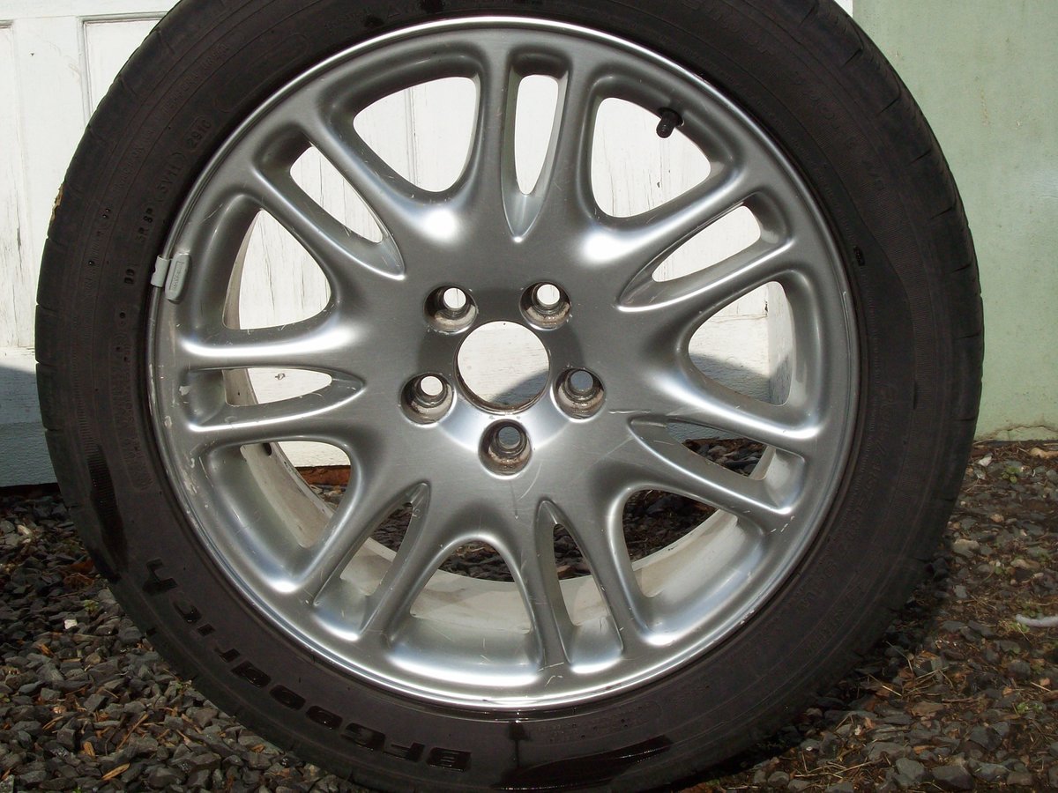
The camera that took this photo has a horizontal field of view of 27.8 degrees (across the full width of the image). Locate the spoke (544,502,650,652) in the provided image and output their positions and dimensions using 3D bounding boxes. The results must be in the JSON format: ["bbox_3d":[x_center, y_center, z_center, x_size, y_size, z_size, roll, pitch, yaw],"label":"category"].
[{"bbox_3d":[0.055,0.117,1.457,0.038,0.115,0.037,-16,13,8],"label":"spoke"}]

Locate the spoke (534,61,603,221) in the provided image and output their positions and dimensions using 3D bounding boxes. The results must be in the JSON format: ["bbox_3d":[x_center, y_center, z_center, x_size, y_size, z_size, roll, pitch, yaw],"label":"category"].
[{"bbox_3d":[0.030,-0.160,1.387,0.038,0.115,0.037,9,15,1],"label":"spoke"}]

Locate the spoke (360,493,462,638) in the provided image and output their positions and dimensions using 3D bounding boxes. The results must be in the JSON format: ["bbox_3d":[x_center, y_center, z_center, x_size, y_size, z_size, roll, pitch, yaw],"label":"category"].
[{"bbox_3d":[-0.080,0.120,1.466,0.038,0.115,0.037,33,14,-5],"label":"spoke"}]

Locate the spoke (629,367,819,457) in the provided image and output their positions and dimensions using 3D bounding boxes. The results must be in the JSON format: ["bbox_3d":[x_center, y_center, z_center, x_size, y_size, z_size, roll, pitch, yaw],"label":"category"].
[{"bbox_3d":[0.135,0.012,1.425,0.115,0.038,0.037,21,15,-2],"label":"spoke"}]

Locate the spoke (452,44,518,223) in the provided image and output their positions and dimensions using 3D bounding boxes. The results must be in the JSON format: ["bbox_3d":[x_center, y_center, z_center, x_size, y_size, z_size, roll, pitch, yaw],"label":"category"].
[{"bbox_3d":[-0.025,-0.169,1.388,0.038,0.115,0.037,9,15,1],"label":"spoke"}]

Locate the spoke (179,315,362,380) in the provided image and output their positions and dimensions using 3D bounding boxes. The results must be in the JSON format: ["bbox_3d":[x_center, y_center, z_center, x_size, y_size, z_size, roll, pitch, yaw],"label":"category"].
[{"bbox_3d":[-0.173,-0.034,1.432,0.115,0.038,0.037,-4,14,5],"label":"spoke"}]

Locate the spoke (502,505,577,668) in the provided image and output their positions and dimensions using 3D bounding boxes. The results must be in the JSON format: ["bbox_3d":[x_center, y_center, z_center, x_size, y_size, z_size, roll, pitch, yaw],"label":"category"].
[{"bbox_3d":[0.002,0.132,1.464,0.038,0.115,0.037,-16,13,8],"label":"spoke"}]

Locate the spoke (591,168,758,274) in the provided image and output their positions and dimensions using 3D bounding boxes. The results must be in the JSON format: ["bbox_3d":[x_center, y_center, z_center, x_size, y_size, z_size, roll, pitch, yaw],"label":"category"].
[{"bbox_3d":[0.099,-0.115,1.394,0.115,0.038,0.037,-29,11,10],"label":"spoke"}]

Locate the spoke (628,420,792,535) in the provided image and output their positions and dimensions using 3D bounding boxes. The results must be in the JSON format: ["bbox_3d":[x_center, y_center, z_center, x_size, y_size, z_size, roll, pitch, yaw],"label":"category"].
[{"bbox_3d":[0.115,0.062,1.439,0.115,0.038,0.037,21,15,-2],"label":"spoke"}]

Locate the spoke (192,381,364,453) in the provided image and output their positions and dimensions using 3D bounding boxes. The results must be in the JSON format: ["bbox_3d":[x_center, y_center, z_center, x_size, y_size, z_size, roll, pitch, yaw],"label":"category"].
[{"bbox_3d":[-0.169,0.020,1.446,0.115,0.038,0.037,-4,14,5],"label":"spoke"}]

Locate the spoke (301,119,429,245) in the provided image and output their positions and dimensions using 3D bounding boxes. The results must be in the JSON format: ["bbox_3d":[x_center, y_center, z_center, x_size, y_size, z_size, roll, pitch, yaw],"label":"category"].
[{"bbox_3d":[-0.104,-0.145,1.399,0.038,0.115,0.037,-42,8,12],"label":"spoke"}]

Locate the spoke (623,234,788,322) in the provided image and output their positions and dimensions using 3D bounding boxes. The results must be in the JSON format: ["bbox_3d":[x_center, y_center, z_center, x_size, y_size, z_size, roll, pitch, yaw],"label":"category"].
[{"bbox_3d":[0.128,-0.068,1.405,0.115,0.038,0.037,-29,11,10],"label":"spoke"}]

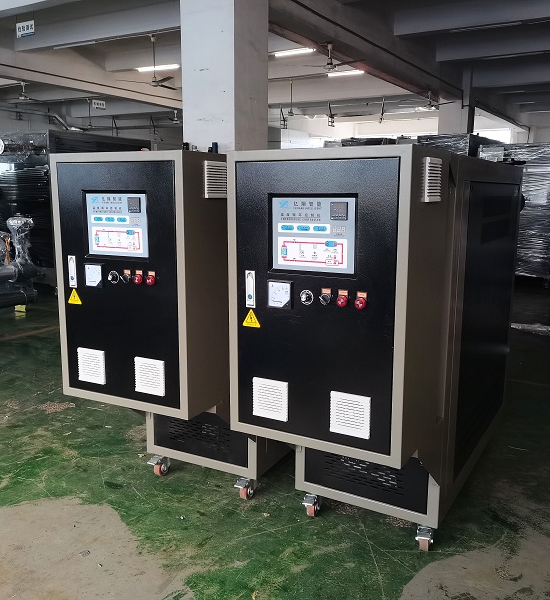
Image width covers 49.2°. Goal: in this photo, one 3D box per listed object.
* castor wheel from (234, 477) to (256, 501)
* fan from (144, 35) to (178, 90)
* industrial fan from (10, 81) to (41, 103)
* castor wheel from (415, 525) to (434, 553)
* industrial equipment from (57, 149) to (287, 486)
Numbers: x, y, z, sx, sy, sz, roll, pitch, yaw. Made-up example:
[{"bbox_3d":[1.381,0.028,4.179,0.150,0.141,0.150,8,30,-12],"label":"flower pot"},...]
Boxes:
[{"bbox_3d":[-0.122,0.757,2.487,0.060,0.105,0.100,5,11,23],"label":"castor wheel"},{"bbox_3d":[-2.061,-3.953,9.947,1.100,0.831,1.150,-2,11,-11],"label":"fan"},{"bbox_3d":[-5.971,-4.952,14.239,1.050,0.476,1.100,-4,11,-22],"label":"industrial fan"},{"bbox_3d":[0.536,0.825,2.136,0.060,0.105,0.100,3,11,17],"label":"castor wheel"},{"bbox_3d":[-0.101,0.057,2.832,0.545,1.356,1.846,6,12,26],"label":"industrial equipment"}]

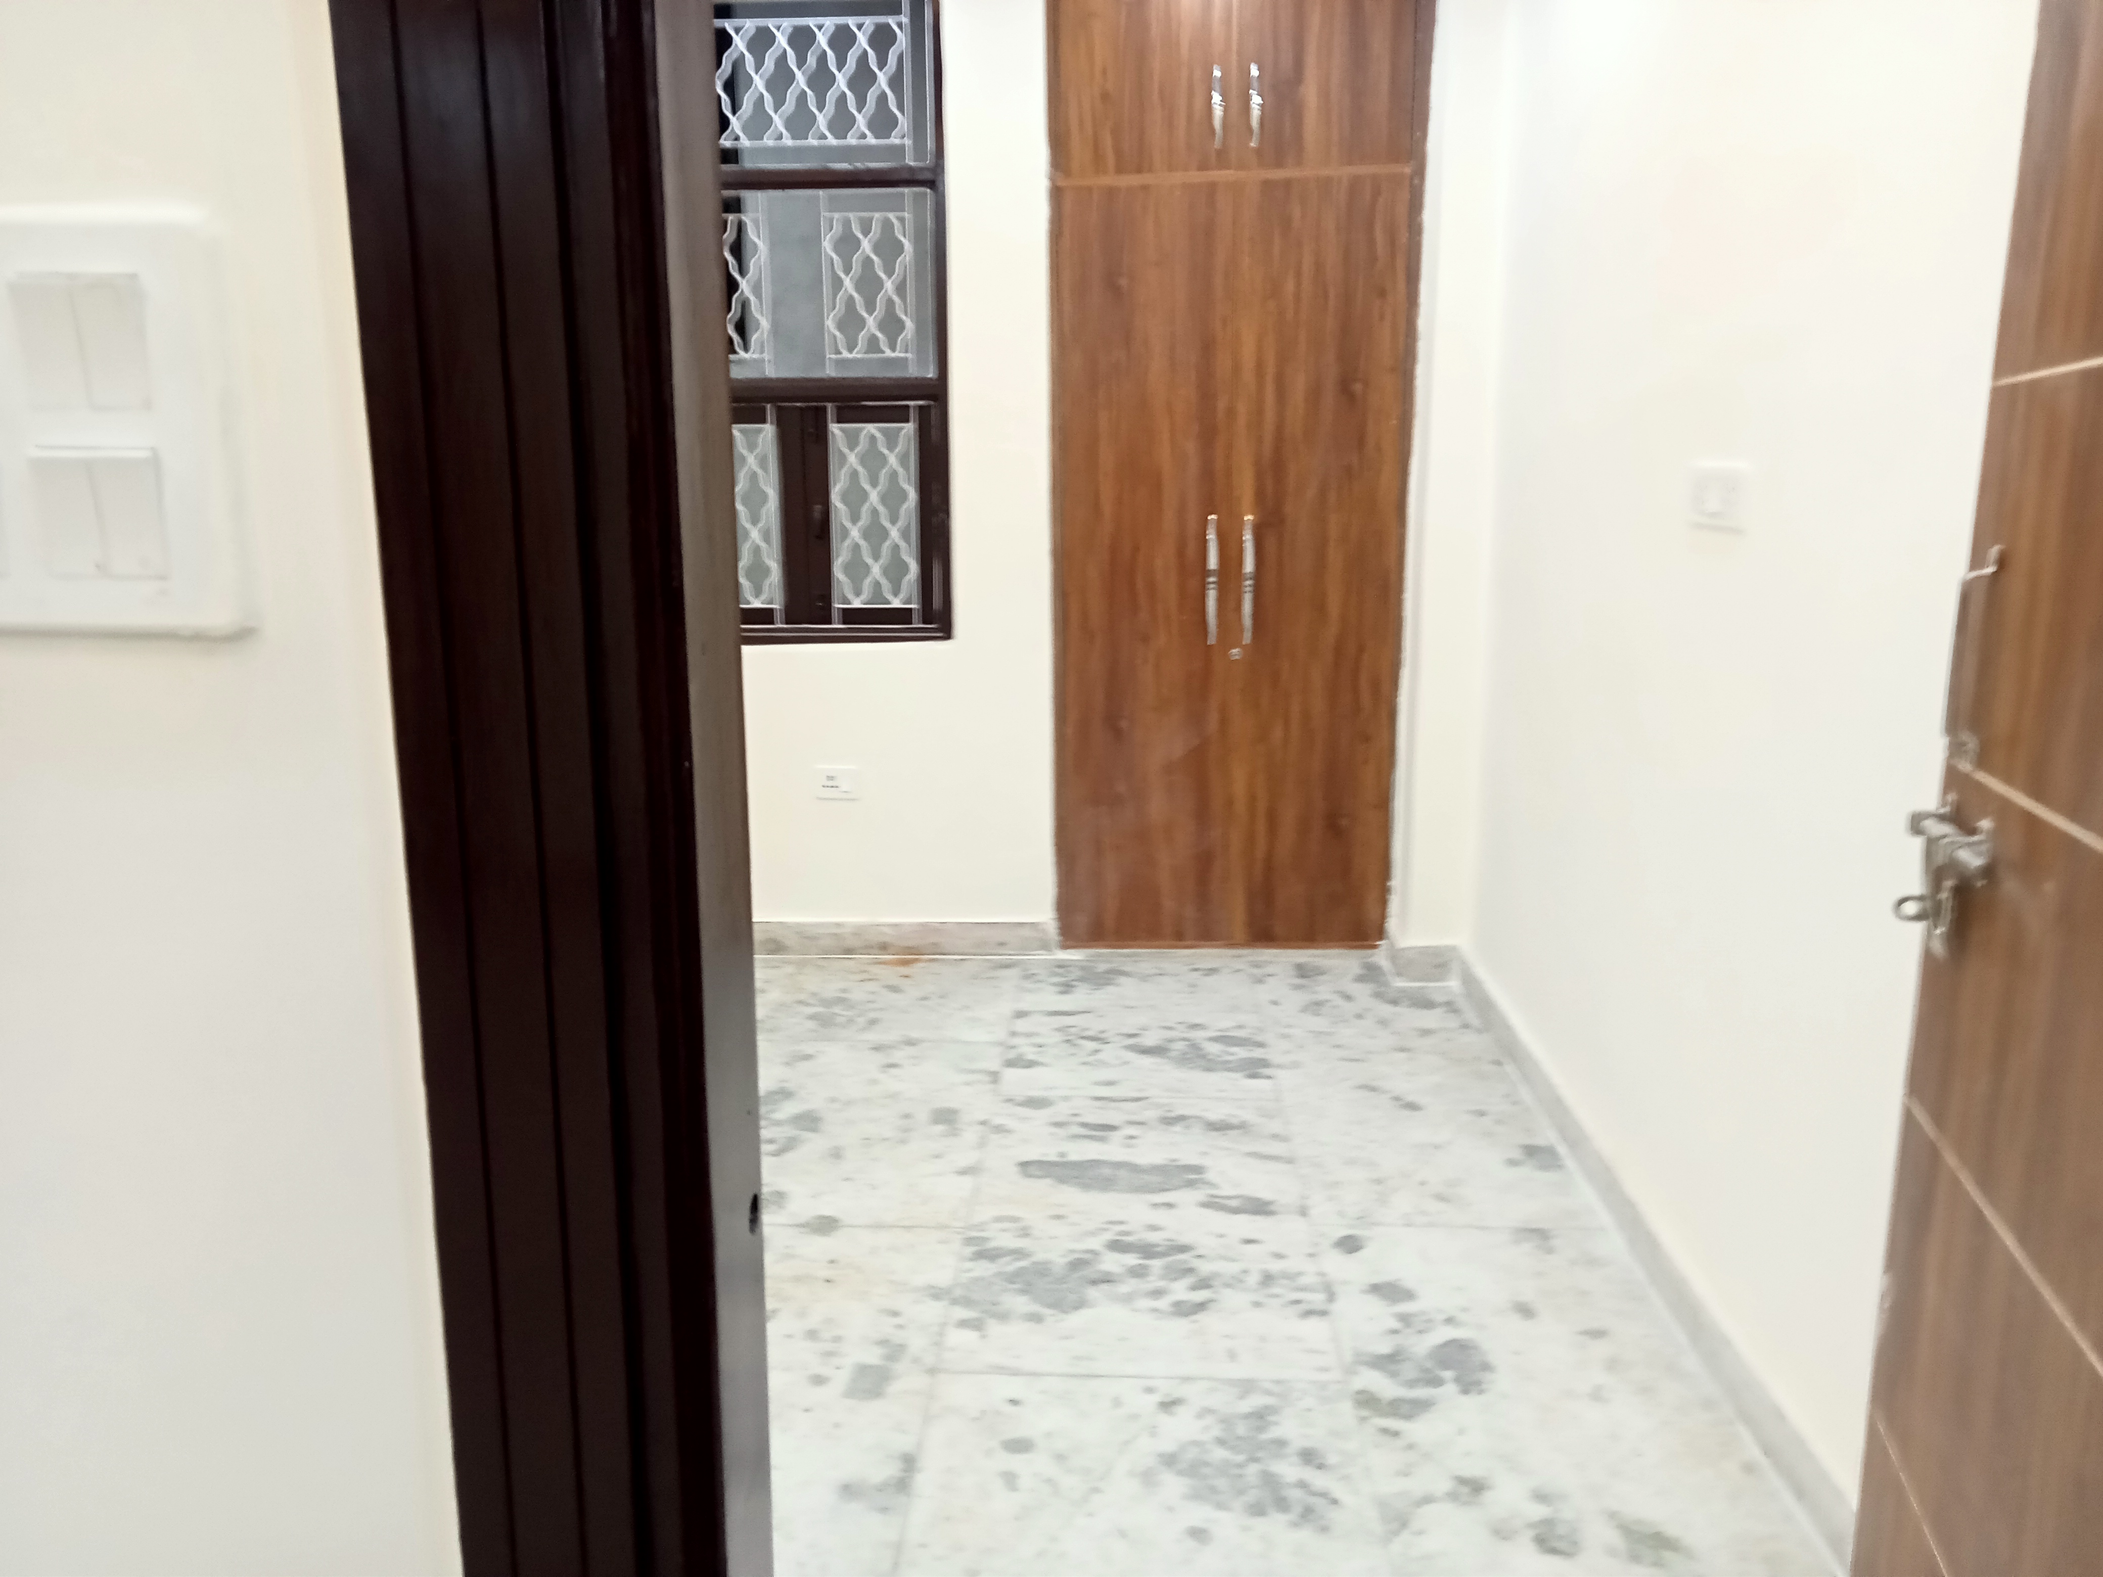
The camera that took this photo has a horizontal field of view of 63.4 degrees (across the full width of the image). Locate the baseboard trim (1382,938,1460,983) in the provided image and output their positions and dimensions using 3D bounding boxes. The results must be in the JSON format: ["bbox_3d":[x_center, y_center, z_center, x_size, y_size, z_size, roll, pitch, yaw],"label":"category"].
[{"bbox_3d":[1.006,0.453,4.645,0.173,0.104,0.230,0,10,3],"label":"baseboard trim"}]

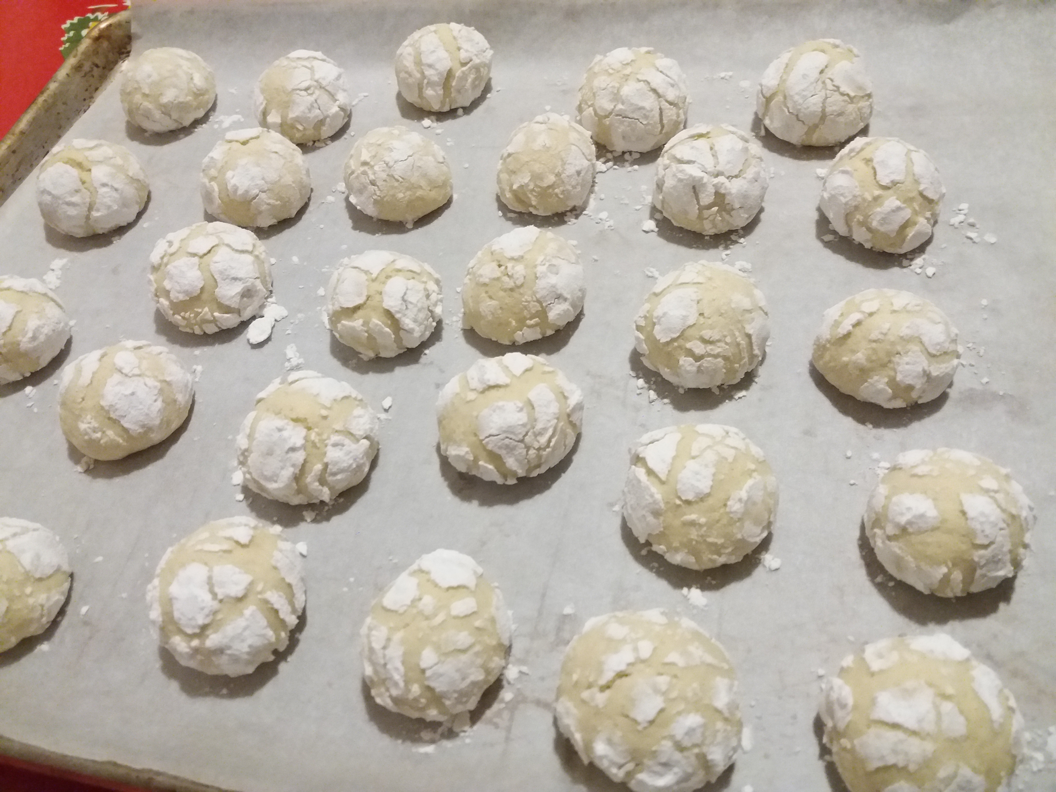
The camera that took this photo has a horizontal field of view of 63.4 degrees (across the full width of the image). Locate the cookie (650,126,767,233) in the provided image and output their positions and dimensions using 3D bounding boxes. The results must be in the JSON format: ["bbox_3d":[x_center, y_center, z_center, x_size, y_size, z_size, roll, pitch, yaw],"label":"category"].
[{"bbox_3d":[0.067,-0.080,0.315,0.042,0.033,0.044,4,54,11],"label":"cookie"}]

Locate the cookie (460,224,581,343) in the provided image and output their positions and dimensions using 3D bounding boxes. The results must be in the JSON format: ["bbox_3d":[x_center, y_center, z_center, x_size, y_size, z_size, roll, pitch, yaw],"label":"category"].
[{"bbox_3d":[-0.002,-0.039,0.294,0.043,0.033,0.043,-10,53,1],"label":"cookie"}]

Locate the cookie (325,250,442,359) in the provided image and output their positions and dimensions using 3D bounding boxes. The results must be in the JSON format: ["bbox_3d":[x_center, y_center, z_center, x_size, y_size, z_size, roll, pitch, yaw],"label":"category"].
[{"bbox_3d":[-0.053,-0.035,0.307,0.042,0.029,0.042,-4,53,5],"label":"cookie"}]

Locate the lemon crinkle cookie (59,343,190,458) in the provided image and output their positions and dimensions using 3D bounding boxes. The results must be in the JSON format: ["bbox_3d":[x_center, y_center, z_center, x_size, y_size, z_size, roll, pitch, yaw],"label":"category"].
[{"bbox_3d":[-0.139,-0.001,0.292,0.043,0.031,0.043,-4,53,5],"label":"lemon crinkle cookie"}]

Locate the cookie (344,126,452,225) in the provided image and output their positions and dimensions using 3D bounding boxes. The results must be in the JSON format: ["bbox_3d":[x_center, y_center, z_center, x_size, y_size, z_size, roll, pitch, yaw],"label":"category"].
[{"bbox_3d":[-0.054,-0.093,0.350,0.044,0.030,0.044,-16,53,-4],"label":"cookie"}]

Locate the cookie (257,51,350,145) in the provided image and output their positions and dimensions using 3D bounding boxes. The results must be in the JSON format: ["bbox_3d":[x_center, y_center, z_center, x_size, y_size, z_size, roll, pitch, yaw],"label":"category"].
[{"bbox_3d":[-0.100,-0.133,0.378,0.042,0.034,0.043,-20,53,-7],"label":"cookie"}]

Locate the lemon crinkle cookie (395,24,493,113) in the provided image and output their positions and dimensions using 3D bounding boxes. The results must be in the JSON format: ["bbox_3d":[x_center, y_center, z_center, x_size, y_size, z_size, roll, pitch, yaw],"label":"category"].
[{"bbox_3d":[-0.038,-0.146,0.379,0.043,0.032,0.043,-12,53,-1],"label":"lemon crinkle cookie"}]

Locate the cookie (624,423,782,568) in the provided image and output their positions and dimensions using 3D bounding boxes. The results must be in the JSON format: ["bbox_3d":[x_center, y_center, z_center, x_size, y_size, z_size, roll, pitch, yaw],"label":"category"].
[{"bbox_3d":[0.048,0.027,0.238,0.042,0.032,0.042,5,54,12],"label":"cookie"}]

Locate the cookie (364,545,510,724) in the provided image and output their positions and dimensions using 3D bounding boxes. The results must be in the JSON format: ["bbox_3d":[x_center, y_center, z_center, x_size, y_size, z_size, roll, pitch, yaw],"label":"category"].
[{"bbox_3d":[-0.024,0.061,0.223,0.039,0.032,0.045,-28,55,-13],"label":"cookie"}]

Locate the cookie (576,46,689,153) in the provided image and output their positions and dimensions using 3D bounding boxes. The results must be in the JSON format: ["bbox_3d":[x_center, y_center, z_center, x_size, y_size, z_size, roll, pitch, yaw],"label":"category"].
[{"bbox_3d":[0.042,-0.121,0.347,0.045,0.036,0.044,-1,53,7],"label":"cookie"}]

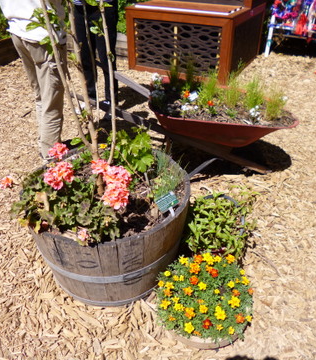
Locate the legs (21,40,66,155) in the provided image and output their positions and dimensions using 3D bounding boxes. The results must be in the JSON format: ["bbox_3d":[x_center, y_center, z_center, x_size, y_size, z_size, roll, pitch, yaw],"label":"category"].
[{"bbox_3d":[-0.749,-0.545,2.243,0.270,0.850,0.270,-21,39,-29],"label":"legs"}]

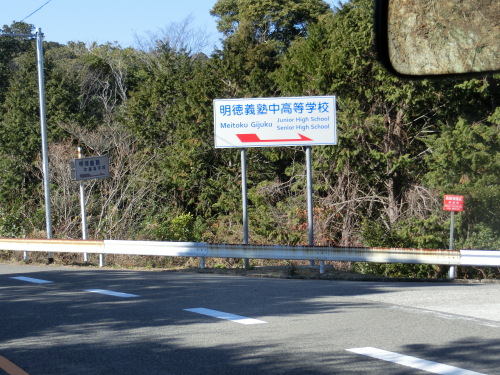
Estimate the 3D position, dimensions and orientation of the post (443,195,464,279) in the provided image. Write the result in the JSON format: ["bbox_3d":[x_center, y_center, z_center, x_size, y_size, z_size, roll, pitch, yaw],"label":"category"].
[{"bbox_3d":[5.167,1.260,25.800,0.510,2.130,0.080,2,1,9],"label":"post"}]

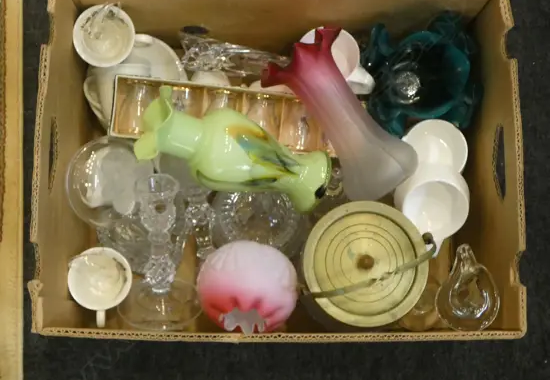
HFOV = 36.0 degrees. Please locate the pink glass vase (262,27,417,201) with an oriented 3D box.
[{"bbox_3d":[0.075,-0.080,0.953,0.102,0.102,0.200,-37,102,-9],"label":"pink glass vase"}]

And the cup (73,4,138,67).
[{"bbox_3d":[-0.206,-0.189,1.079,0.096,0.068,0.077,4,91,-8],"label":"cup"}]

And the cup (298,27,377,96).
[{"bbox_3d":[0.075,-0.158,1.108,0.096,0.068,0.077,37,79,3],"label":"cup"}]

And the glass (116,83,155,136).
[{"bbox_3d":[-0.165,-0.097,1.000,0.044,0.044,0.058,6,90,-3],"label":"glass"}]

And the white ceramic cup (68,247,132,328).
[{"bbox_3d":[-0.213,0.122,1.052,0.077,0.068,0.096,-1,81,-5],"label":"white ceramic cup"}]

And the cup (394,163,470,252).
[{"bbox_3d":[0.195,0.022,1.040,0.080,0.068,0.099,7,110,2],"label":"cup"}]

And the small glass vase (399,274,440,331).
[{"bbox_3d":[0.183,0.145,1.065,0.055,0.078,0.055,2,72,-3],"label":"small glass vase"}]

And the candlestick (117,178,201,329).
[{"bbox_3d":[-0.137,0.067,1.006,0.105,0.105,0.168,2,118,-1],"label":"candlestick"}]

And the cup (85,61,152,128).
[{"bbox_3d":[-0.198,-0.121,1.070,0.088,0.077,0.068,2,99,0],"label":"cup"}]

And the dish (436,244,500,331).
[{"bbox_3d":[0.241,0.128,1.087,0.080,0.050,0.110,3,79,-3],"label":"dish"}]

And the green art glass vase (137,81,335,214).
[{"bbox_3d":[-0.044,-0.043,0.940,0.213,0.089,0.089,19,79,-1],"label":"green art glass vase"}]

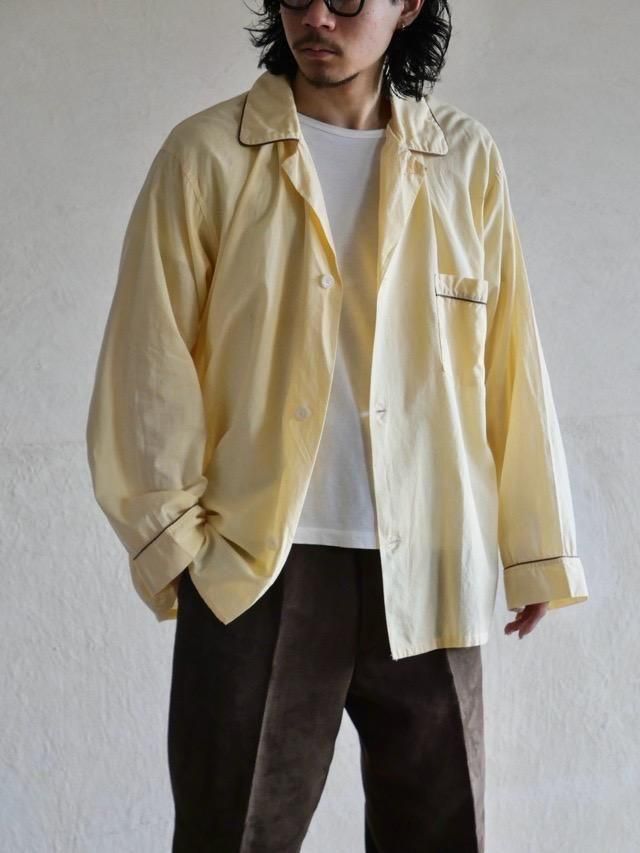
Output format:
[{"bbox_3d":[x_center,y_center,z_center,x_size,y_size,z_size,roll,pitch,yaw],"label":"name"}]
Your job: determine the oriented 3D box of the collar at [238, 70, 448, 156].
[{"bbox_3d":[0.026,-0.384,2.735,0.250,0.115,0.160,0,1,-13],"label":"collar"}]

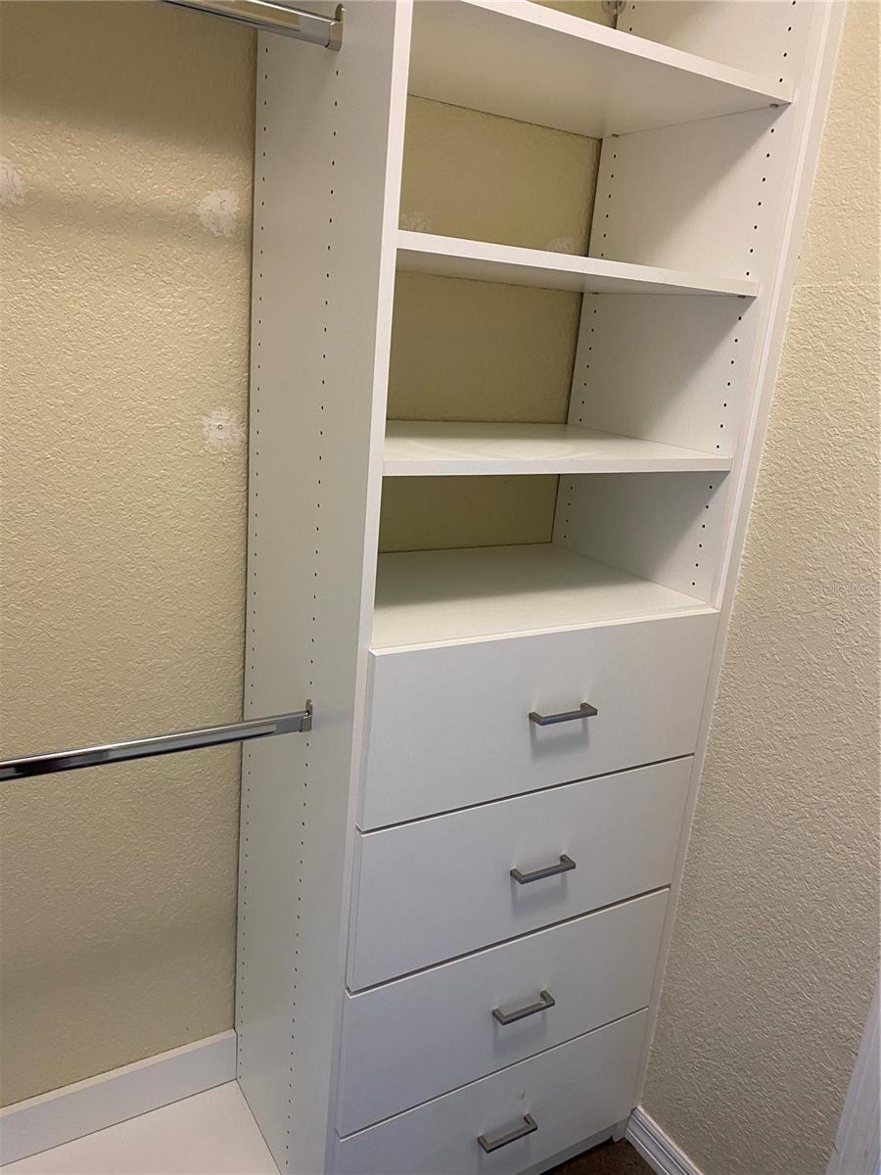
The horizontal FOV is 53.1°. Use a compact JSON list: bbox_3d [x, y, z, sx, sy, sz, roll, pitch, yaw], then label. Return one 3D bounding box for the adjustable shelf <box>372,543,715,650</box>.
[{"bbox_3d":[0.067,0.003,1.430,0.606,0.019,0.399,-5,19,-31],"label":"adjustable shelf"}]

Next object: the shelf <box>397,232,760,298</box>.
[{"bbox_3d":[0.107,-0.465,1.292,0.606,0.019,0.399,-5,19,-31],"label":"shelf"}]

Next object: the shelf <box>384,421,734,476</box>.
[{"bbox_3d":[0.086,-0.221,1.364,0.606,0.019,0.399,-5,19,-31],"label":"shelf"}]

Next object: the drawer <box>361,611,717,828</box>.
[{"bbox_3d":[0.080,0.130,1.436,0.624,0.251,0.390,-5,19,-31],"label":"drawer"}]

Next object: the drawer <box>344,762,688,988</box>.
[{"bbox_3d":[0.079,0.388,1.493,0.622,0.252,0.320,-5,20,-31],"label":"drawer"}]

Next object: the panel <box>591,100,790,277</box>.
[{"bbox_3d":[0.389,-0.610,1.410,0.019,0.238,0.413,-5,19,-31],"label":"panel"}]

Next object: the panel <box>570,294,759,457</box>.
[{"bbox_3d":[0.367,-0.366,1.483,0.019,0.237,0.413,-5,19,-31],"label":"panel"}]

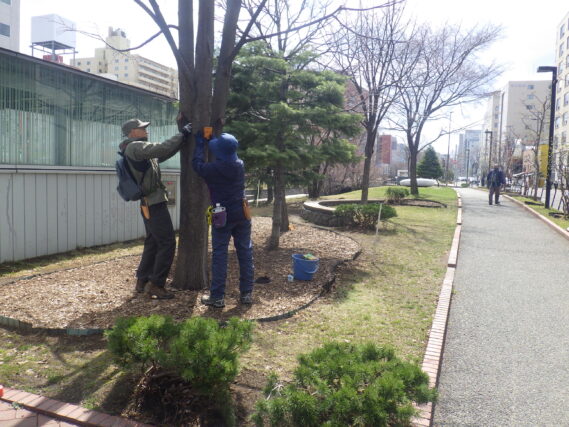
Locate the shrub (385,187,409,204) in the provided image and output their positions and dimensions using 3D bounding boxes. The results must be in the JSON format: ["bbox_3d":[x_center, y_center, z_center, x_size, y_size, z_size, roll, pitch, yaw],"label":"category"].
[{"bbox_3d":[4.124,-0.657,16.800,0.880,0.640,0.850,1,5,0],"label":"shrub"}]

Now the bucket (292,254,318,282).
[{"bbox_3d":[0.239,0.610,5.250,0.305,0.260,0.305,1,5,0],"label":"bucket"}]

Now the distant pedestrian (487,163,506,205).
[{"bbox_3d":[8.981,-1.216,19.500,0.720,1.740,0.450,2,5,17],"label":"distant pedestrian"}]

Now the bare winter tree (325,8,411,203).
[{"bbox_3d":[3.029,-4.051,16.800,3.100,7.300,3.100,1,5,0],"label":"bare winter tree"}]

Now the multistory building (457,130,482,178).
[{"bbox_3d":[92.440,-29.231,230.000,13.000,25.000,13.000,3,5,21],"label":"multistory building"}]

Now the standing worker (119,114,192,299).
[{"bbox_3d":[-1.272,-0.064,4.520,0.680,1.740,0.560,0,5,-7],"label":"standing worker"}]

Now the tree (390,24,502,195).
[{"bbox_3d":[7.919,-5.059,22.500,5.400,8.400,5.200,1,5,0],"label":"tree"}]

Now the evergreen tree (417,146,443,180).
[{"bbox_3d":[14.175,-4.742,45.000,2.600,3.600,2.500,1,5,0],"label":"evergreen tree"}]

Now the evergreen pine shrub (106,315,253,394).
[{"bbox_3d":[-0.594,0.815,2.680,0.780,0.440,0.620,1,5,0],"label":"evergreen pine shrub"}]

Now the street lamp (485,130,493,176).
[{"bbox_3d":[18.614,-4.973,42.000,0.750,5.700,0.250,2,5,17],"label":"street lamp"}]

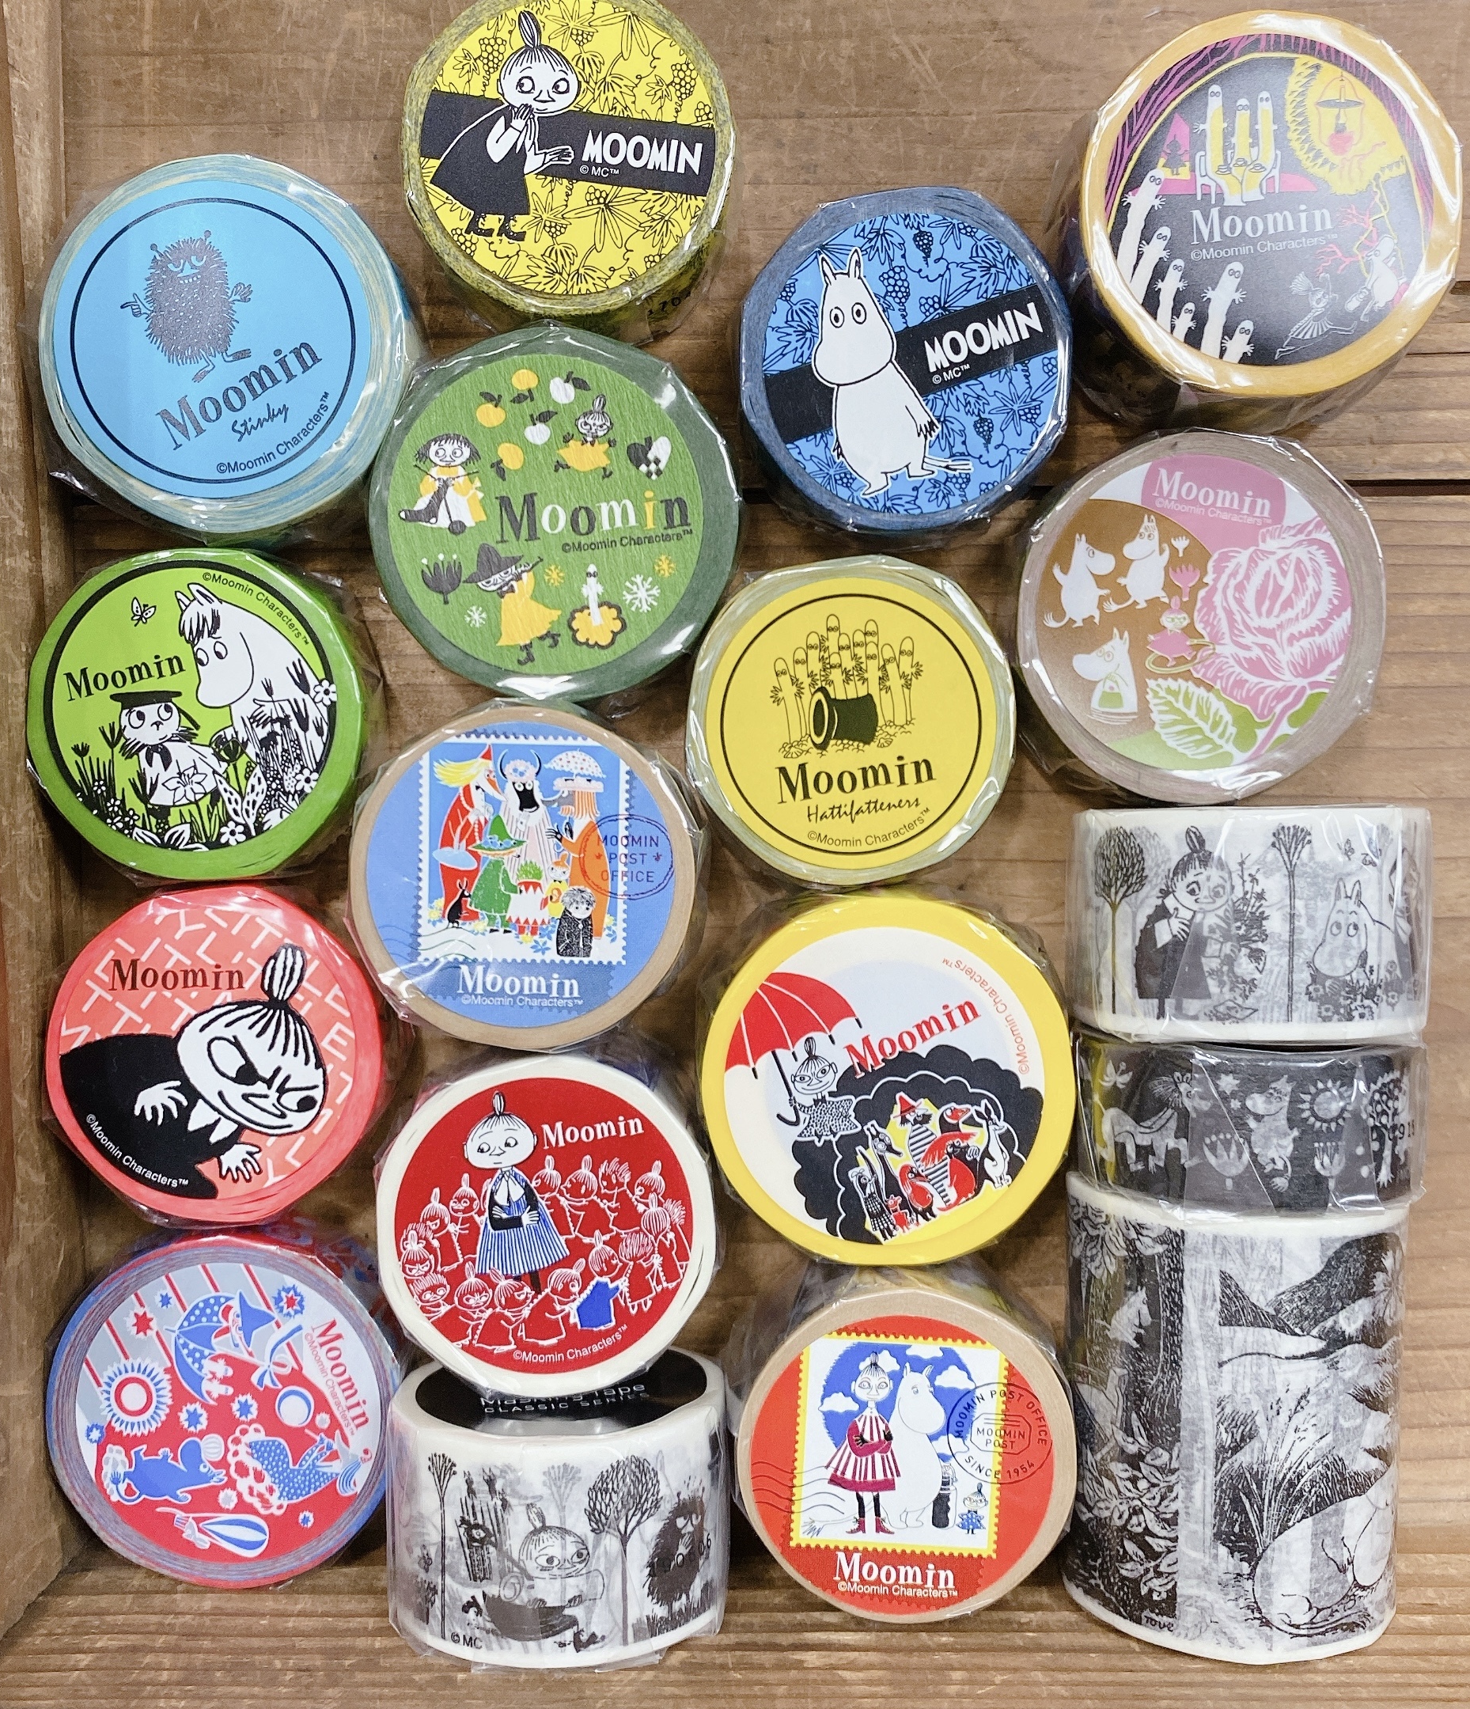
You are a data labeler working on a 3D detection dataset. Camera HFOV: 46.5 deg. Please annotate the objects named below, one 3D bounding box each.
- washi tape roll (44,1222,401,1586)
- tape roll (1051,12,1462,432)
[{"bbox_3d":[-0.077,0.083,0.267,0.053,0.020,0.053,0,91,-1],"label":"washi tape roll"},{"bbox_3d":[0.077,-0.094,0.261,0.055,0.029,0.055,0,90,0],"label":"tape roll"}]

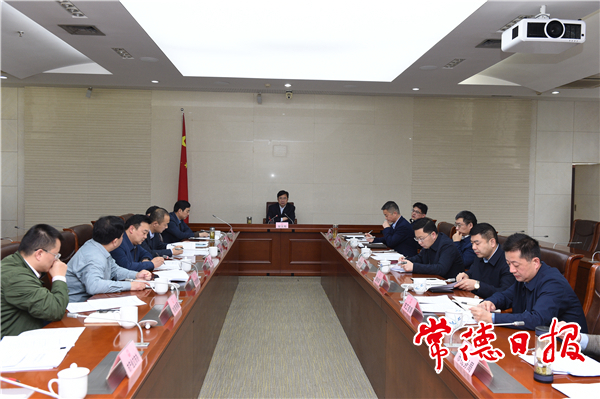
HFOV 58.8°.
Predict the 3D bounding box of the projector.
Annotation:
[{"bbox_3d":[2.337,-1.569,5.152,0.570,0.200,0.490,0,2,-3],"label":"projector"}]

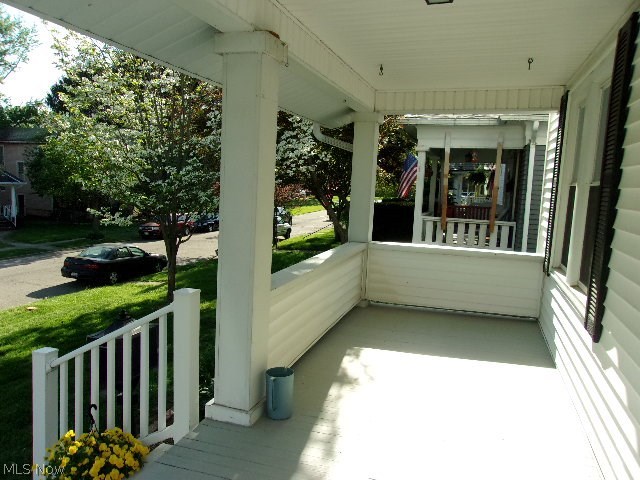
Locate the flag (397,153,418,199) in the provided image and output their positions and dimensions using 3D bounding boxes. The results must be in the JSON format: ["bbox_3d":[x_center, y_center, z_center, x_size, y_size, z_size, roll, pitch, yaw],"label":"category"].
[{"bbox_3d":[2.253,-1.680,13.000,0.650,1.220,0.250,4,6,18],"label":"flag"}]

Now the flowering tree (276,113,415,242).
[{"bbox_3d":[1.309,-3.981,27.069,7.800,8.400,7.600,4,6,18],"label":"flowering tree"}]

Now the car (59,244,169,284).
[{"bbox_3d":[-7.946,0.802,20.068,1.740,1.370,4.550,4,6,18],"label":"car"}]

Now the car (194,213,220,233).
[{"bbox_3d":[-9.010,-1.569,41.639,1.800,1.500,4.600,4,6,18],"label":"car"}]

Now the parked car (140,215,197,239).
[{"bbox_3d":[-10.718,-1.091,35.690,1.820,1.650,4.500,4,6,18],"label":"parked car"}]

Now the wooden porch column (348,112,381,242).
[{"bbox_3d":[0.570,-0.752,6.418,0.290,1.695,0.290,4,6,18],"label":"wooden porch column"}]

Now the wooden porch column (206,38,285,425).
[{"bbox_3d":[-0.477,-0.052,3.188,0.310,2.400,0.310,4,6,18],"label":"wooden porch column"}]

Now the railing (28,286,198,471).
[{"bbox_3d":[-1.346,0.984,3.247,1.245,1.470,0.115,4,6,18],"label":"railing"}]

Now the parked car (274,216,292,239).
[{"bbox_3d":[-3.605,-0.866,36.464,1.820,1.650,4.600,4,6,18],"label":"parked car"}]

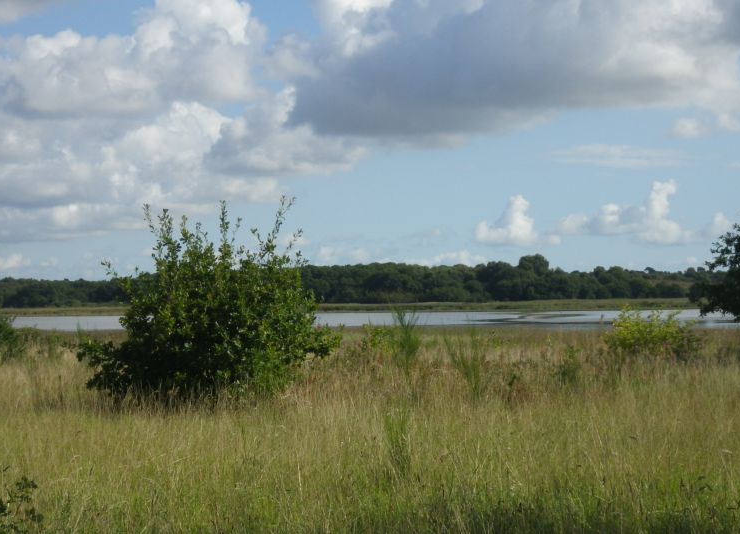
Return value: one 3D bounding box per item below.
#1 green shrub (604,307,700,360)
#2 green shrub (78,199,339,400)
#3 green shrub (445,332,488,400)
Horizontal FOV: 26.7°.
[{"bbox_3d":[5.949,1.448,33.000,2.029,1.226,1.724,0,-1,0],"label":"green shrub"},{"bbox_3d":[-2.120,0.459,20.500,3.440,2.718,2.924,0,-1,0],"label":"green shrub"},{"bbox_3d":[1.267,1.319,20.500,0.604,0.972,0.544,0,-1,0],"label":"green shrub"}]

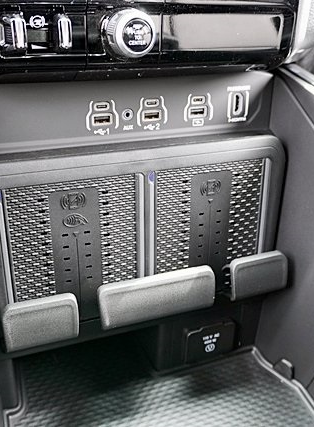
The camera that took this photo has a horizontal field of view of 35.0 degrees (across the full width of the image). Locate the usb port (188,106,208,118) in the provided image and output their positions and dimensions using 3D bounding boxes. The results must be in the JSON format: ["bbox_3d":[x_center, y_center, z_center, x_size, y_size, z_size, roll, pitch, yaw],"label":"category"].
[{"bbox_3d":[0.033,-0.086,0.421,0.017,0.008,0.008,-9,16,-21],"label":"usb port"}]

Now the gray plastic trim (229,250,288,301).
[{"bbox_3d":[0.093,0.057,0.463,0.056,0.035,0.016,-9,23,-21],"label":"gray plastic trim"}]

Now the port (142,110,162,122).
[{"bbox_3d":[-0.005,-0.080,0.407,0.017,0.008,0.008,-9,16,-21],"label":"port"}]

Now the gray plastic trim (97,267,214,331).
[{"bbox_3d":[0.002,0.070,0.427,0.103,0.035,0.016,-9,23,-21],"label":"gray plastic trim"}]

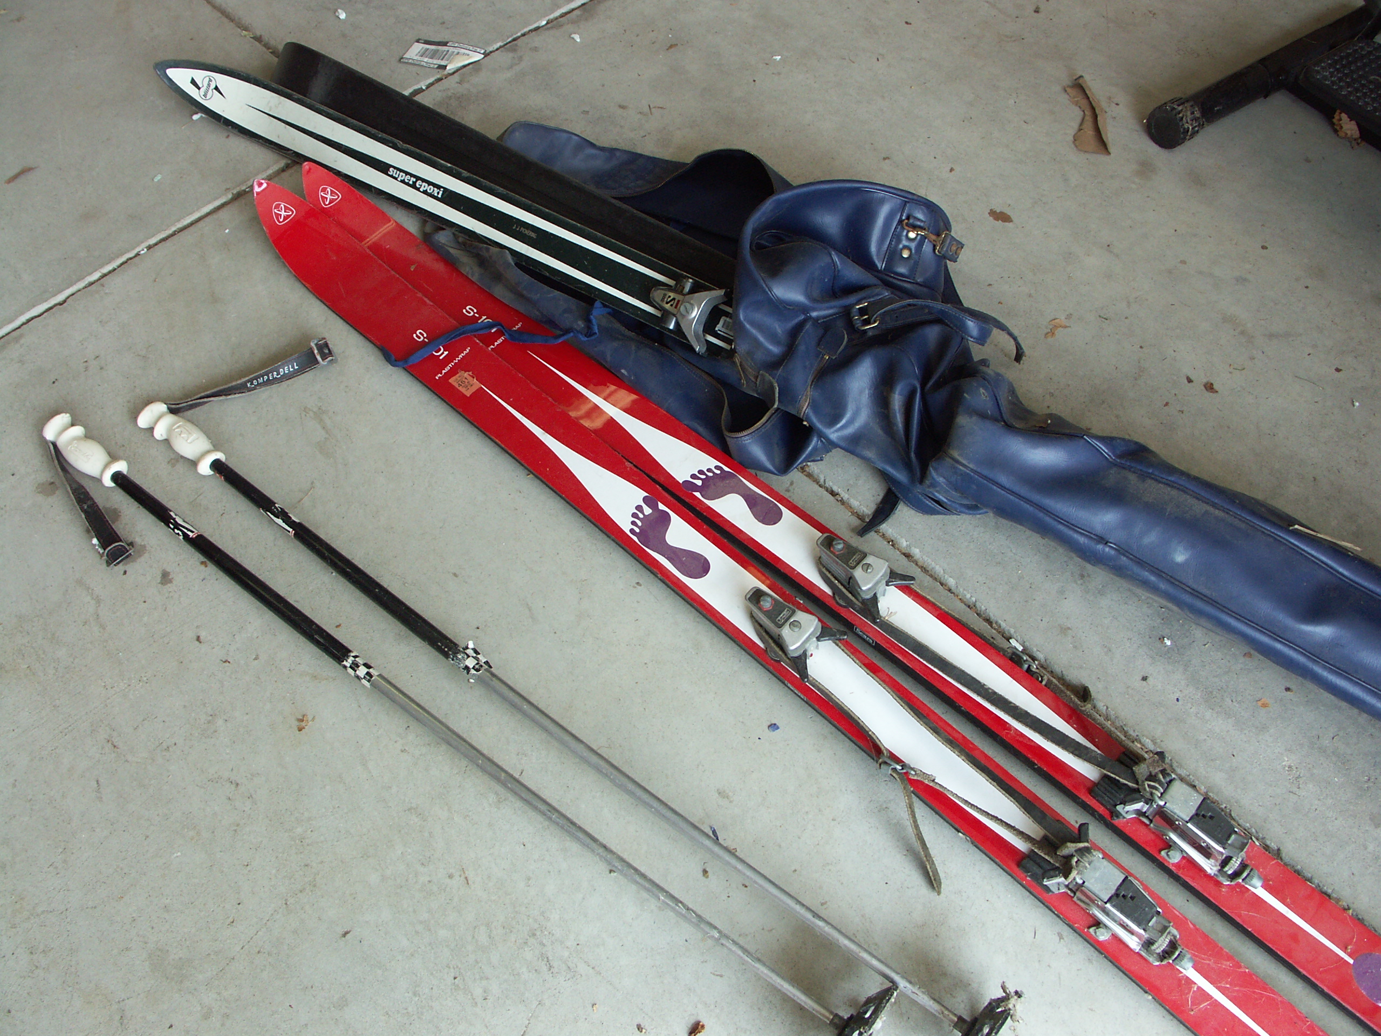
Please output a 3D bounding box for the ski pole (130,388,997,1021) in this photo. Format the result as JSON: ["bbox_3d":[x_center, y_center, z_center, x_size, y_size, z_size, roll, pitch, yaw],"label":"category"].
[{"bbox_3d":[-0.166,0.162,1.046,1.121,0.090,0.100,32,63,21],"label":"ski pole"}]

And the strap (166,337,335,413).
[{"bbox_3d":[-0.500,-0.160,1.278,0.193,0.028,0.035,-20,59,-12],"label":"strap"}]

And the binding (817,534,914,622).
[{"bbox_3d":[0.162,0.055,1.087,0.094,0.043,0.061,37,65,22],"label":"binding"}]

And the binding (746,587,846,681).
[{"bbox_3d":[0.093,0.103,1.057,0.095,0.043,0.062,39,66,22],"label":"binding"}]

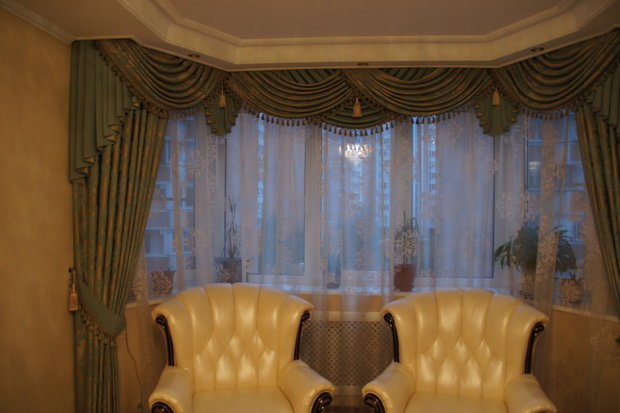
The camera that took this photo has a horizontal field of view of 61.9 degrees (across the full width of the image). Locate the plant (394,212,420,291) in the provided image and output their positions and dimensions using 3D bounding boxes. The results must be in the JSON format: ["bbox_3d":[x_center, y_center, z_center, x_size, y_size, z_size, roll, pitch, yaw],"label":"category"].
[{"bbox_3d":[0.782,0.355,4.140,0.205,0.640,0.200,0,0,5],"label":"plant"}]

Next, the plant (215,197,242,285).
[{"bbox_3d":[-0.663,0.297,4.200,0.220,0.740,0.210,0,0,5],"label":"plant"}]

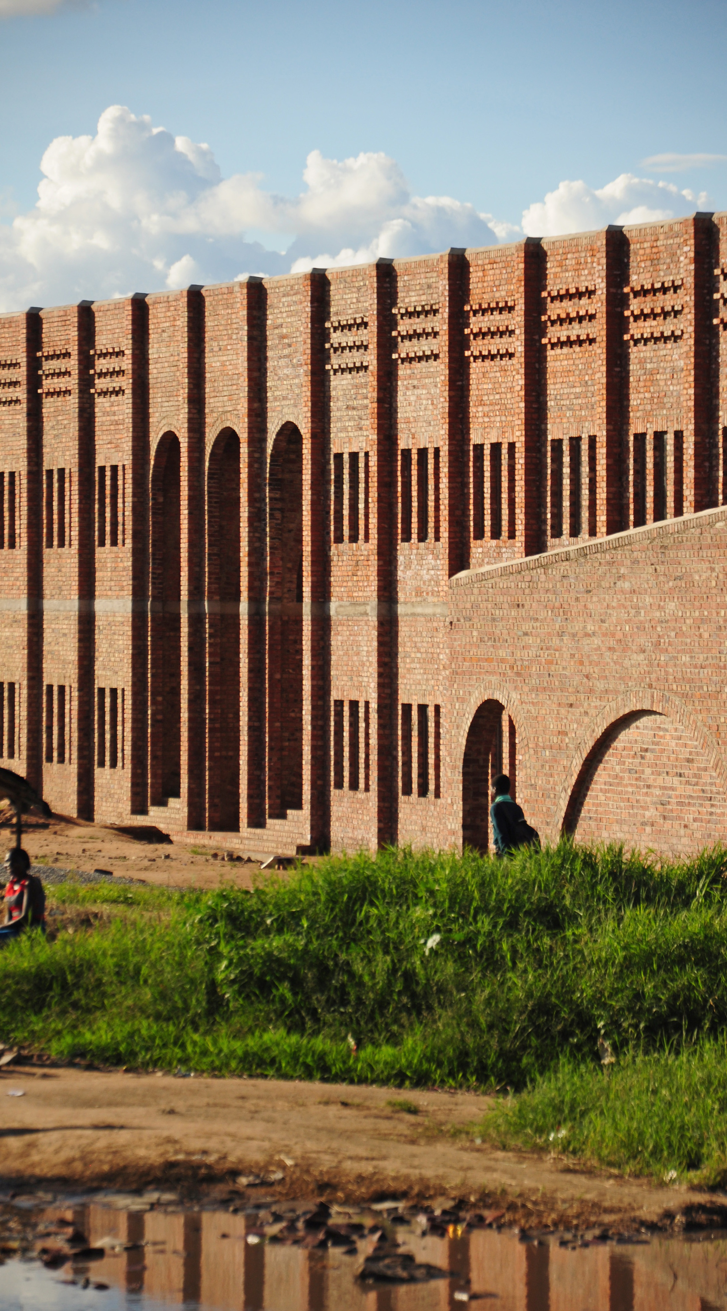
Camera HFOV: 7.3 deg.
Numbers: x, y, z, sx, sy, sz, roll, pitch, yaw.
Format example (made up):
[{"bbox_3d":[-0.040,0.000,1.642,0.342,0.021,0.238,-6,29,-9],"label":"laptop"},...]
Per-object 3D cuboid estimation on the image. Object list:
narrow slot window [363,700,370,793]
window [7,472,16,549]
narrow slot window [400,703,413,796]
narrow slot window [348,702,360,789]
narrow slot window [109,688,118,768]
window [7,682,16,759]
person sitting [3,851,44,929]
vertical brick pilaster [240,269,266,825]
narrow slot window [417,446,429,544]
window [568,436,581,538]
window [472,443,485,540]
[{"bbox_3d":[0.163,1.487,93.367,0.150,1.495,0.430,0,1,-21],"label":"narrow slot window"},{"bbox_3d":[-6.774,-2.826,111.142,0.150,1.508,0.430,0,1,-21],"label":"window"},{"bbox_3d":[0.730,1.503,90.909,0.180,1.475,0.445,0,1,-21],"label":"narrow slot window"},{"bbox_3d":[-0.080,1.391,87.541,0.120,1.377,0.419,0,1,-21],"label":"narrow slot window"},{"bbox_3d":[-4.381,1.317,102.572,0.200,1.439,0.445,0,1,-21],"label":"narrow slot window"},{"bbox_3d":[-6.564,1.246,108.139,0.200,1.439,0.445,0,1,-21],"label":"window"},{"bbox_3d":[-3.176,2.233,52.006,0.620,0.950,0.460,0,1,-20],"label":"person sitting"},{"bbox_3d":[-1.905,-1.711,97.136,0.260,9.400,0.345,0,1,-21],"label":"vertical brick pilaster"},{"bbox_3d":[0.948,-2.380,84.840,0.120,1.395,0.419,0,1,-21],"label":"narrow slot window"},{"bbox_3d":[2.881,-2.205,74.990,0.200,1.315,0.405,0,1,-21],"label":"window"},{"bbox_3d":[1.839,-2.481,86.661,0.200,1.450,0.445,0,1,-21],"label":"window"}]

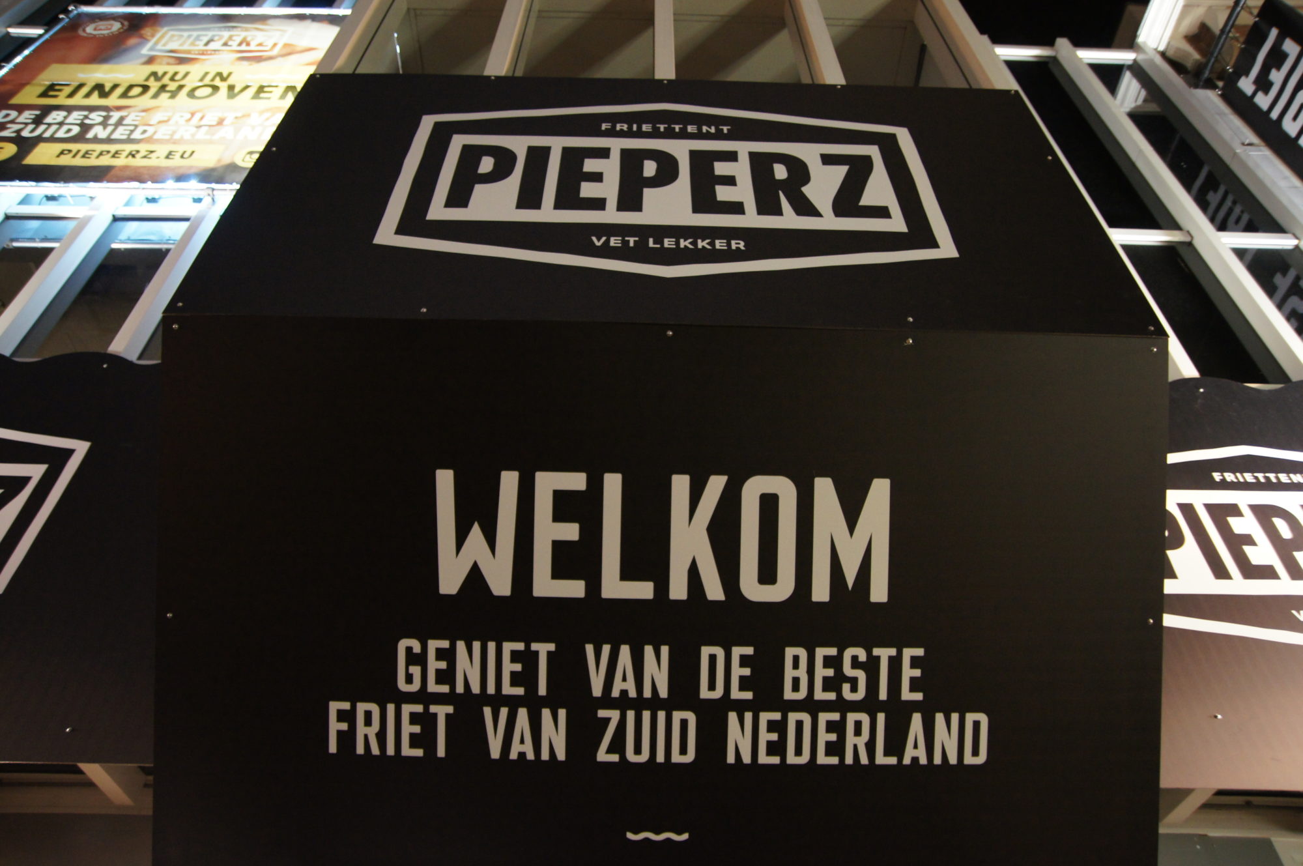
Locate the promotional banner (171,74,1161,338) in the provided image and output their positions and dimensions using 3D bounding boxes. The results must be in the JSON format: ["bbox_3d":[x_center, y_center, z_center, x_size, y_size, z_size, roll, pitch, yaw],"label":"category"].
[{"bbox_3d":[0.041,-0.630,2.358,2.150,1.172,0.050,1,-44,-1],"label":"promotional banner"}]

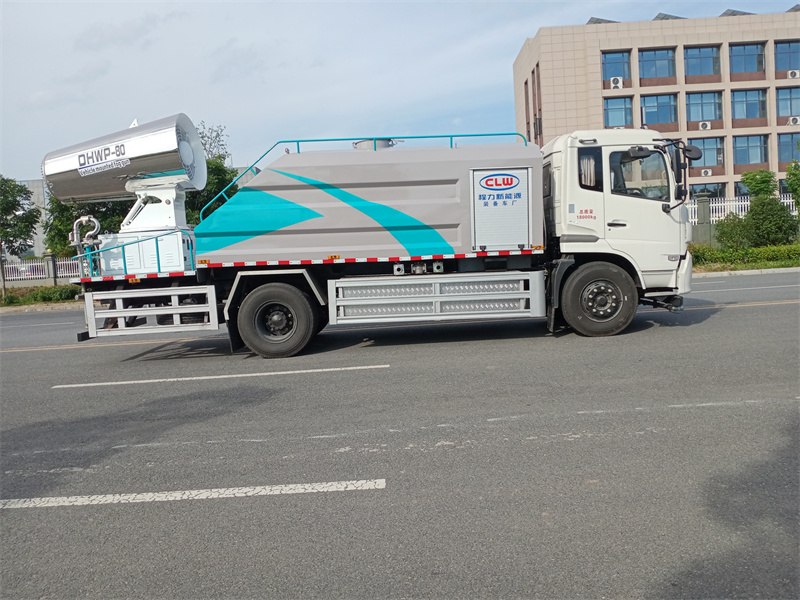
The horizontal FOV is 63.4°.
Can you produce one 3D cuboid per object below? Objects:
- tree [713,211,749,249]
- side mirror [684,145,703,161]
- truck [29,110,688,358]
[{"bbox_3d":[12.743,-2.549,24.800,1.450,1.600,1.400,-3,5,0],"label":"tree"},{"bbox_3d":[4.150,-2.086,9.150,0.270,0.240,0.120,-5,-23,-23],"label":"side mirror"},{"bbox_3d":[-0.527,-1.160,9.998,9.450,3.600,2.550,-3,5,-1],"label":"truck"}]

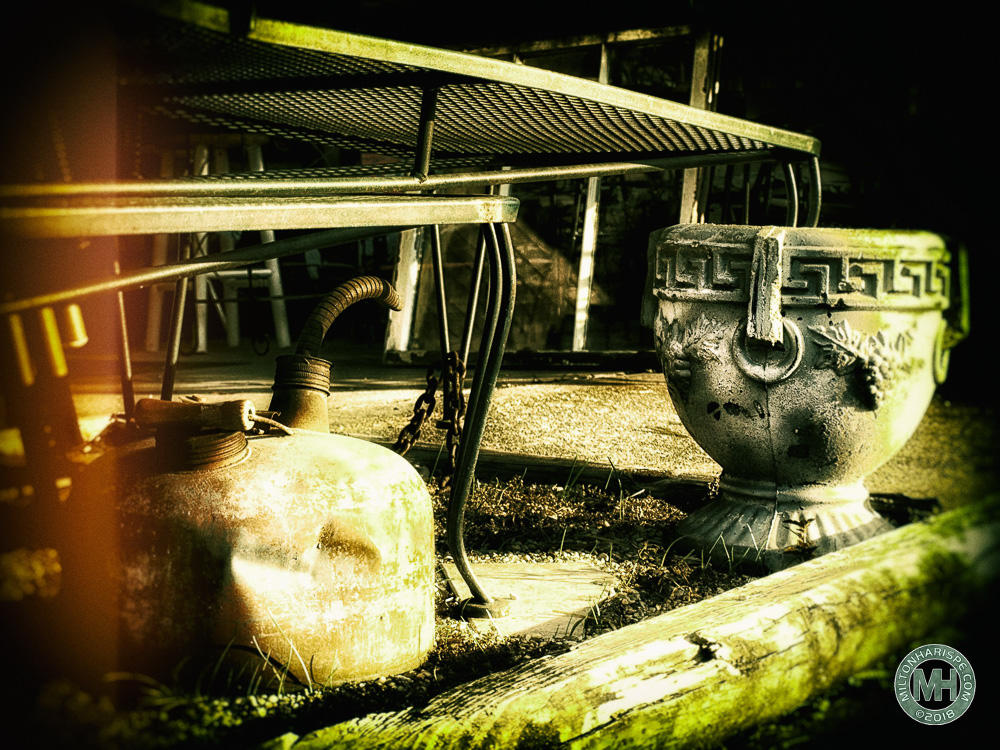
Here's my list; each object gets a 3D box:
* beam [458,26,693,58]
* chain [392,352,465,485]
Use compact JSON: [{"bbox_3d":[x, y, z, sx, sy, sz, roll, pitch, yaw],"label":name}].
[{"bbox_3d":[0.148,-0.761,3.975,0.701,0.032,0.037,4,6,40],"label":"beam"},{"bbox_3d":[-0.111,0.068,2.650,0.115,0.205,0.100,2,6,9],"label":"chain"}]

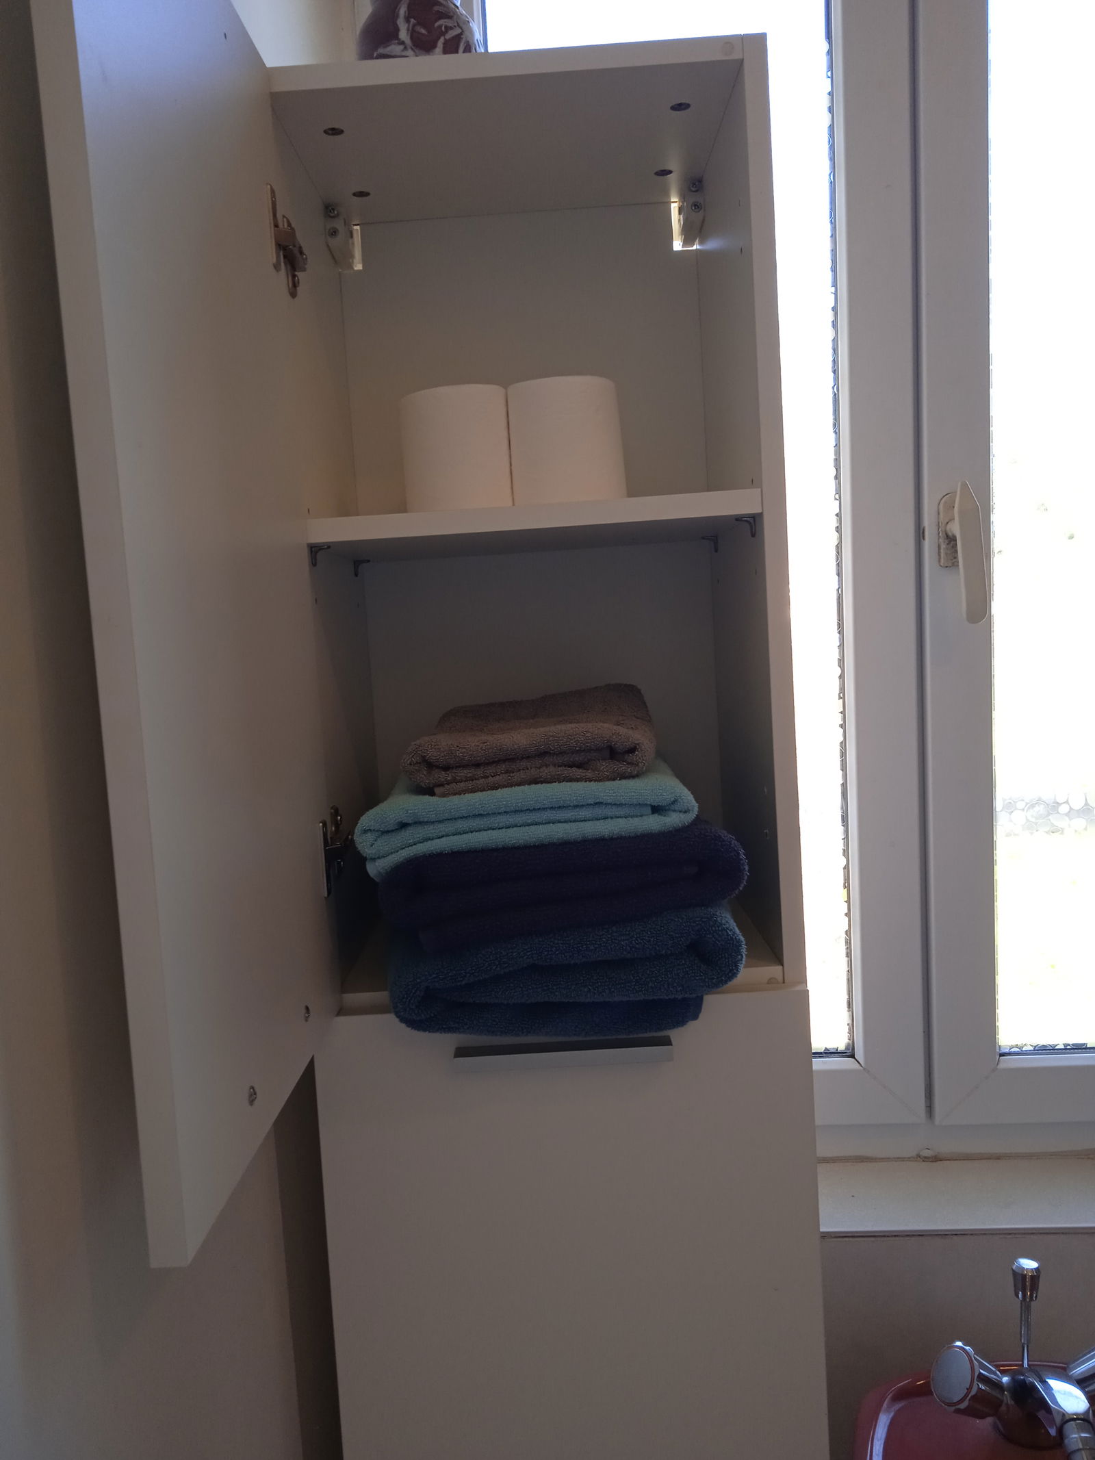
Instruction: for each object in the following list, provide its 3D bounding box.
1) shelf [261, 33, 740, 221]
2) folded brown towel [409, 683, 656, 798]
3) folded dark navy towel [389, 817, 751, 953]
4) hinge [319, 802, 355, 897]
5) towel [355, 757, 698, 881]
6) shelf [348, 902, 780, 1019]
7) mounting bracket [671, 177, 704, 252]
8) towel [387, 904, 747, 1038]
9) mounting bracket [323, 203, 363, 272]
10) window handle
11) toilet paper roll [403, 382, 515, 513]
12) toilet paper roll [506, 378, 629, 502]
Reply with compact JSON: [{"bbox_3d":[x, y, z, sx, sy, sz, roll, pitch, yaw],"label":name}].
[{"bbox_3d":[-0.030,-0.453,0.917,0.318,0.015,0.277,-4,6,1],"label":"shelf"},{"bbox_3d":[-0.011,0.005,0.881,0.164,0.045,0.280,-4,6,1],"label":"folded brown towel"},{"bbox_3d":[0.011,0.091,0.902,0.237,0.068,0.293,-4,6,1],"label":"folded dark navy towel"},{"bbox_3d":[-0.148,0.085,0.838,0.021,0.062,0.076,-4,6,1],"label":"hinge"},{"bbox_3d":[-0.014,0.044,0.891,0.221,0.048,0.286,-4,6,1],"label":"towel"},{"bbox_3d":[0.010,0.173,0.979,0.318,0.016,0.277,-4,6,1],"label":"shelf"},{"bbox_3d":[0.121,-0.444,1.020,0.020,0.041,0.068,-4,6,1],"label":"mounting bracket"},{"bbox_3d":[0.013,0.151,0.906,0.231,0.065,0.296,-4,6,1],"label":"towel"},{"bbox_3d":[-0.176,-0.426,1.023,0.020,0.041,0.068,-4,6,1],"label":"mounting bracket"},{"bbox_3d":[0.406,-0.172,1.151,0.032,0.140,0.052,-4,6,1],"label":"window handle"},{"bbox_3d":[-0.070,-0.211,0.921,0.084,0.098,0.084,-4,6,0],"label":"toilet paper roll"},{"bbox_3d":[0.015,-0.216,0.920,0.088,0.098,0.087,-4,6,0],"label":"toilet paper roll"}]

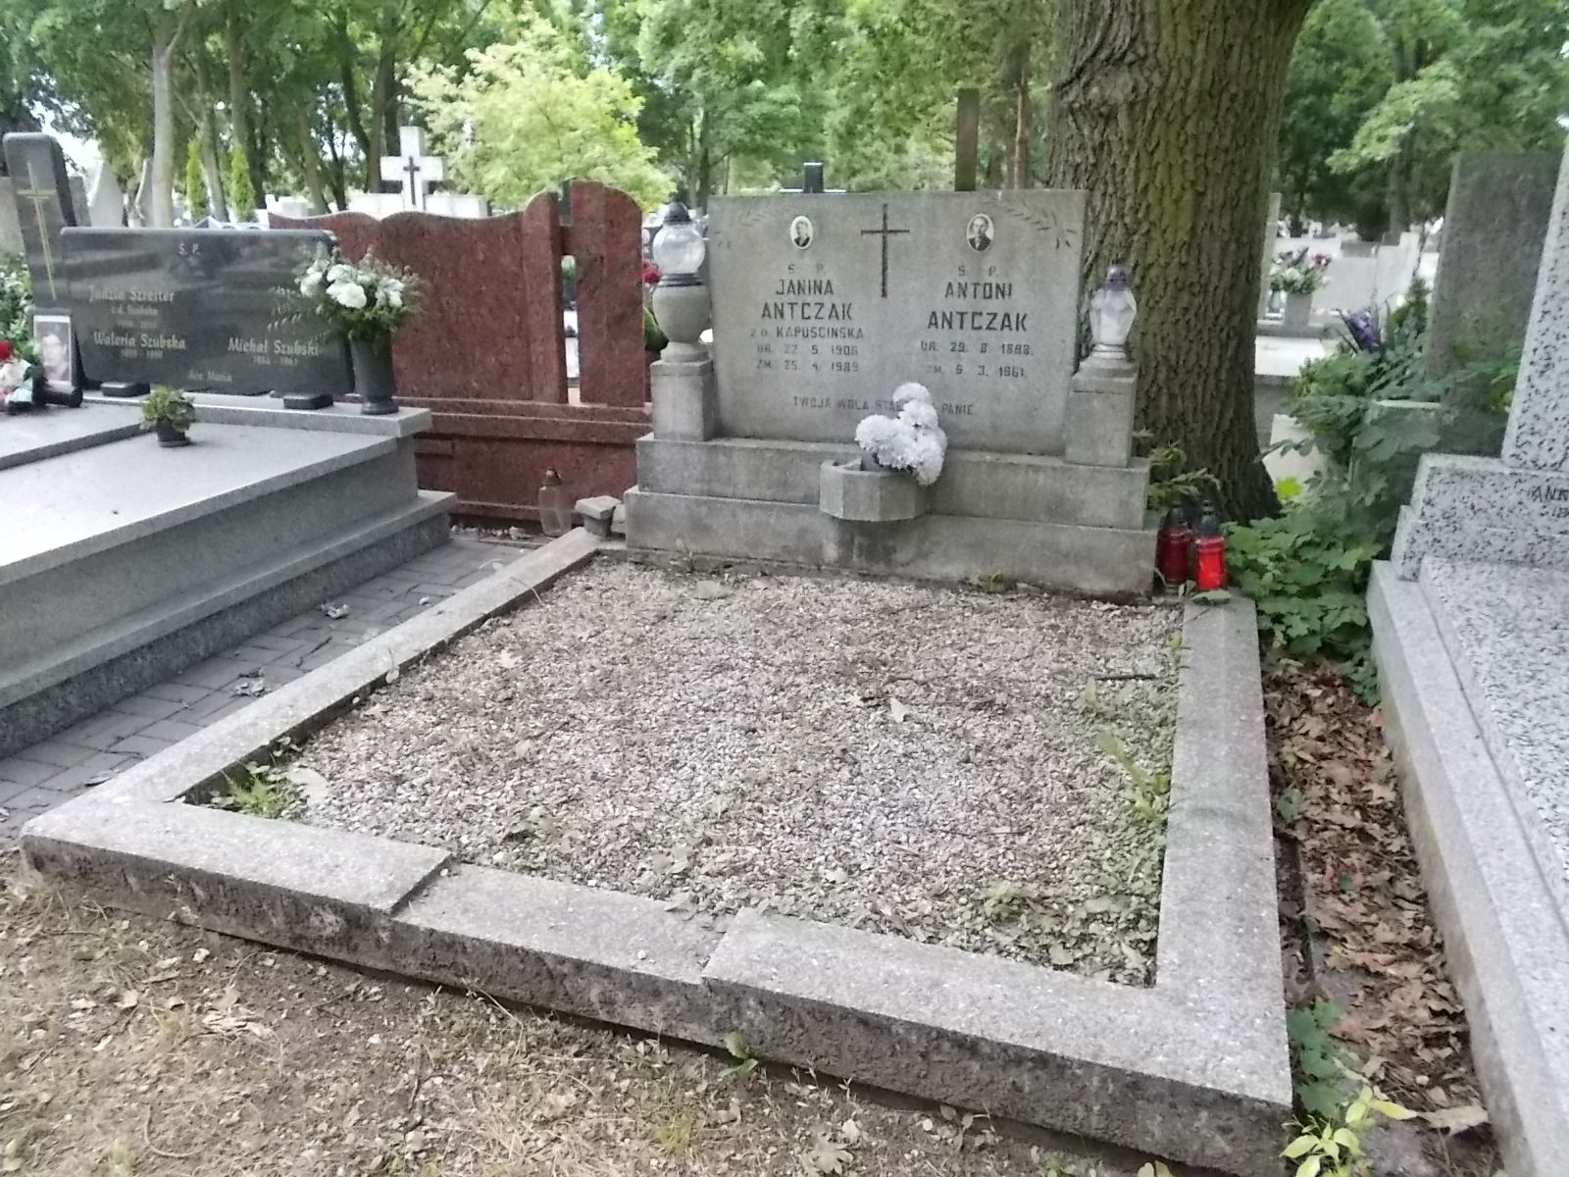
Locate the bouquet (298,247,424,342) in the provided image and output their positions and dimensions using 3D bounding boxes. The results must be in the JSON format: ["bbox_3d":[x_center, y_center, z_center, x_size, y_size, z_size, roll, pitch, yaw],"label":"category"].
[{"bbox_3d":[-1.651,-1.139,4.567,0.480,0.340,0.420,6,21,19],"label":"bouquet"}]

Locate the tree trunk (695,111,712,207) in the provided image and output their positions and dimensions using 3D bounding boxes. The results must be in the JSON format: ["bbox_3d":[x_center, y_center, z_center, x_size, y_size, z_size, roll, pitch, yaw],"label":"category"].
[{"bbox_3d":[-2.239,-11.739,32.897,0.260,2.950,0.260,6,21,19],"label":"tree trunk"}]

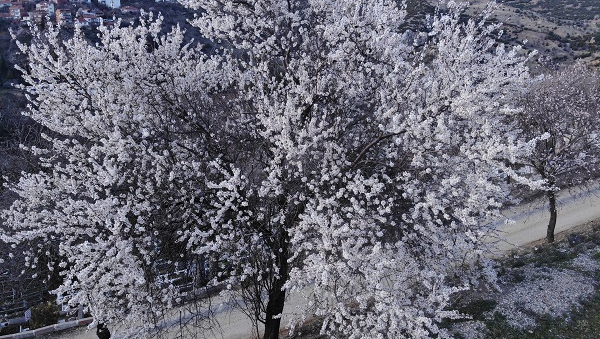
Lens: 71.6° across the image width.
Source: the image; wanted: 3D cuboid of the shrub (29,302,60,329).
[{"bbox_3d":[-9.200,5.250,15.000,1.100,0.950,1.050,0,18,0],"label":"shrub"}]

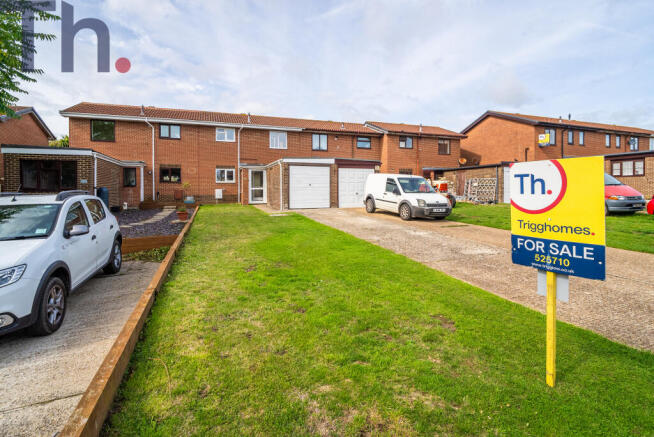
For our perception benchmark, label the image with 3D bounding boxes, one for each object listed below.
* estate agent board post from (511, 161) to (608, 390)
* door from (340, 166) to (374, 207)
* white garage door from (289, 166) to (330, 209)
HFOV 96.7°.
[{"bbox_3d":[1.695,0.414,2.190,0.080,1.710,0.590,-3,4,-36],"label":"estate agent board post"},{"bbox_3d":[1.627,-1.624,15.844,2.150,2.080,0.100,-1,4,-19],"label":"door"},{"bbox_3d":[-0.858,-1.585,14.965,2.170,2.120,0.100,-1,4,-19],"label":"white garage door"}]

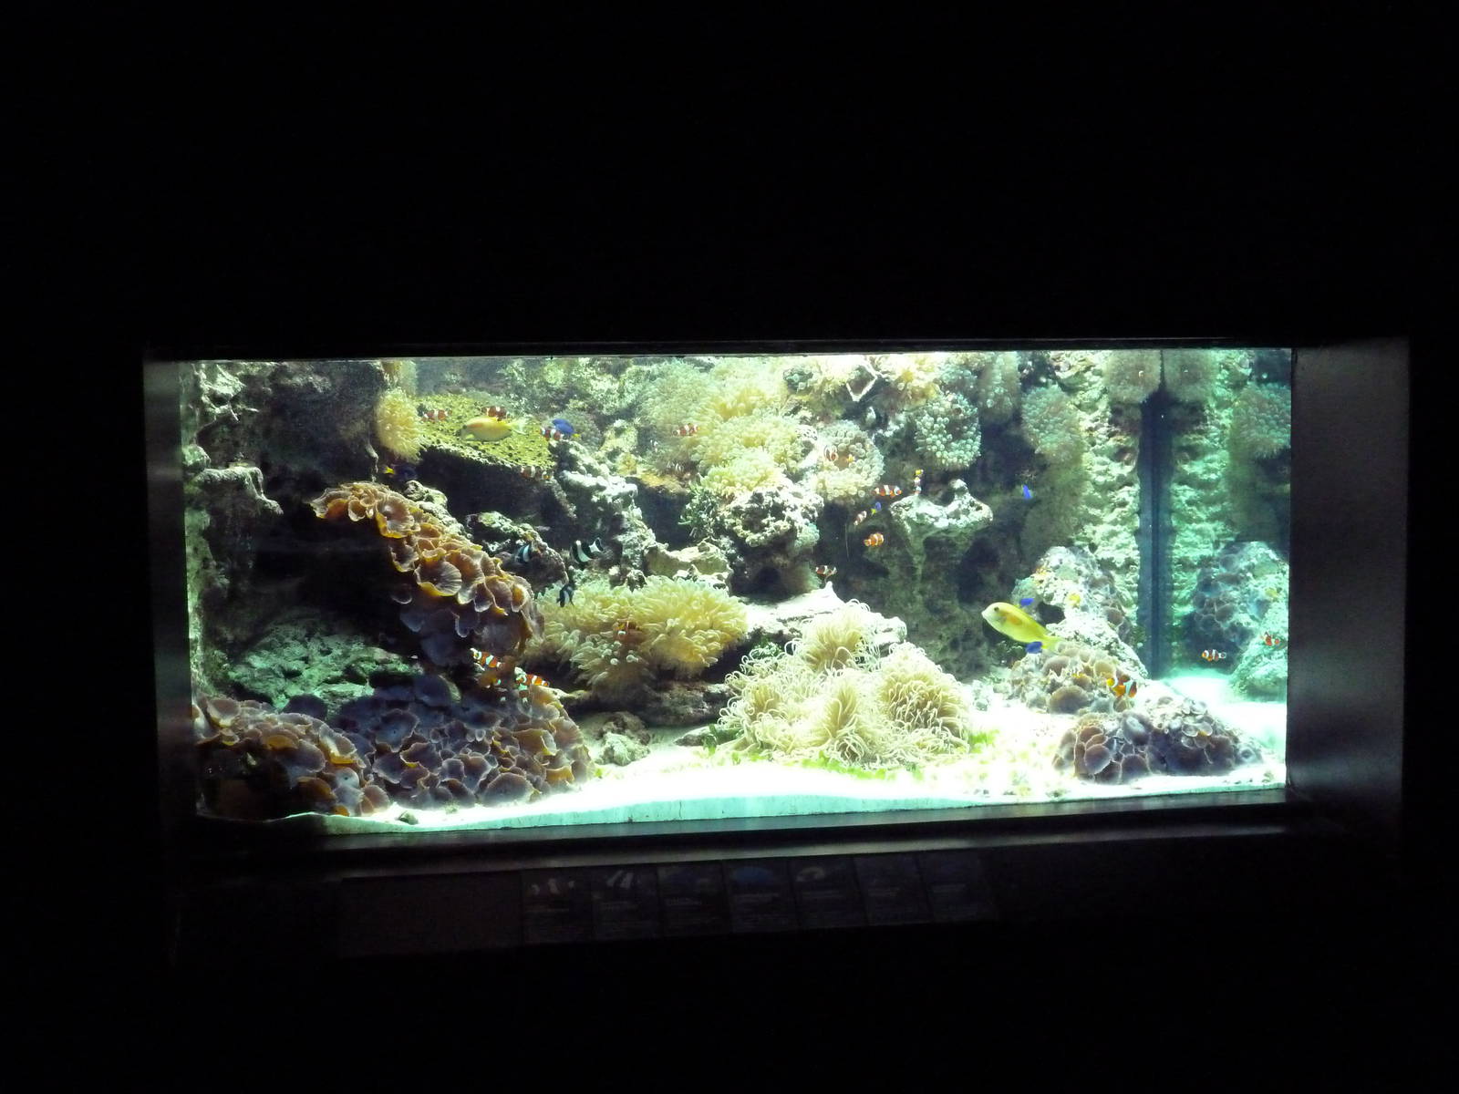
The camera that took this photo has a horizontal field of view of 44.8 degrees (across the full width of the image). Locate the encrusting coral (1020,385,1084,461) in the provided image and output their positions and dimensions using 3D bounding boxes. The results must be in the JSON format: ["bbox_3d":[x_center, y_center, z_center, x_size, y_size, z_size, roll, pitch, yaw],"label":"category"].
[{"bbox_3d":[0.739,-0.283,4.050,0.145,0.175,0.120,-1,5,-7],"label":"encrusting coral"}]

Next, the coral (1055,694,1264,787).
[{"bbox_3d":[0.836,0.377,3.450,0.385,0.150,0.270,-1,5,-7],"label":"coral"}]

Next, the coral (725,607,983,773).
[{"bbox_3d":[0.247,0.289,3.600,0.515,0.295,0.380,-1,5,-7],"label":"coral"}]

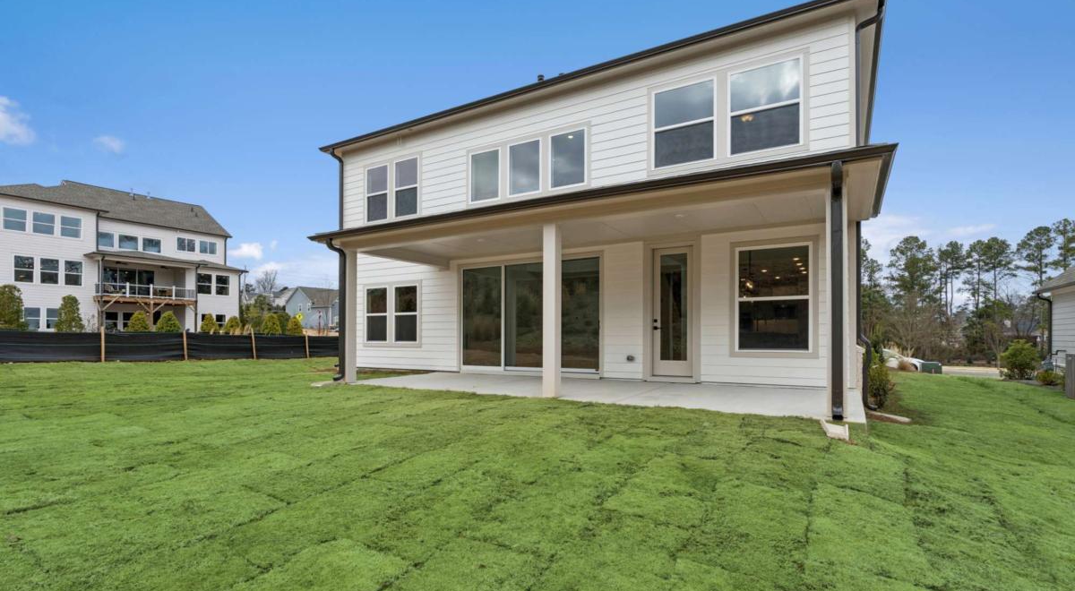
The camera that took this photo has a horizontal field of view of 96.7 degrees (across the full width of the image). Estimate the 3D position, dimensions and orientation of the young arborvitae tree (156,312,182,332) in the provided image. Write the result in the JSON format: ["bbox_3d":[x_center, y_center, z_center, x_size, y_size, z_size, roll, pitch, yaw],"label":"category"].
[{"bbox_3d":[-16.321,1.642,21.100,0.980,1.860,0.980,-1,-2,37],"label":"young arborvitae tree"}]

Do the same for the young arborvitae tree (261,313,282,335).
[{"bbox_3d":[-13.611,1.869,24.400,0.980,1.910,0.980,-1,-2,37],"label":"young arborvitae tree"}]

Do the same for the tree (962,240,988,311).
[{"bbox_3d":[68.840,-0.176,75.000,3.770,16.950,3.770,-1,-2,37],"label":"tree"}]

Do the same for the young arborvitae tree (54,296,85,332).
[{"bbox_3d":[-18.321,1.195,18.700,0.910,2.390,0.910,-1,-2,37],"label":"young arborvitae tree"}]

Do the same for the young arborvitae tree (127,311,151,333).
[{"bbox_3d":[-17.041,1.585,20.400,0.900,1.870,0.900,-1,-2,37],"label":"young arborvitae tree"}]

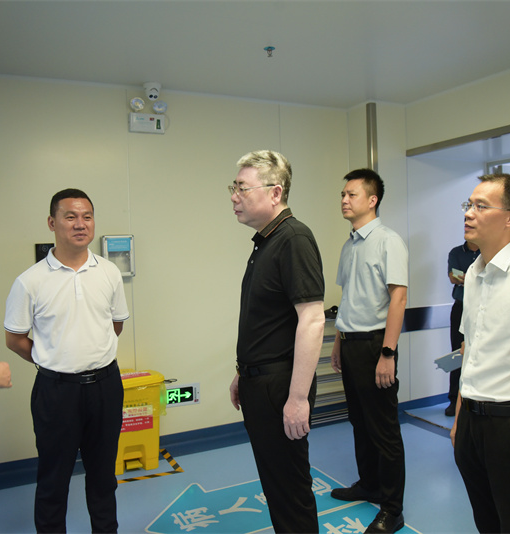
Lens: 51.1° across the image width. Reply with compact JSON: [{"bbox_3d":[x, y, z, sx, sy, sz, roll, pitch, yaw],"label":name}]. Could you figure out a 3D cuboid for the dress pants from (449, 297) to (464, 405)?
[{"bbox_3d":[1.709,0.674,4.200,0.380,0.830,0.260,-1,3,18],"label":"dress pants"}]

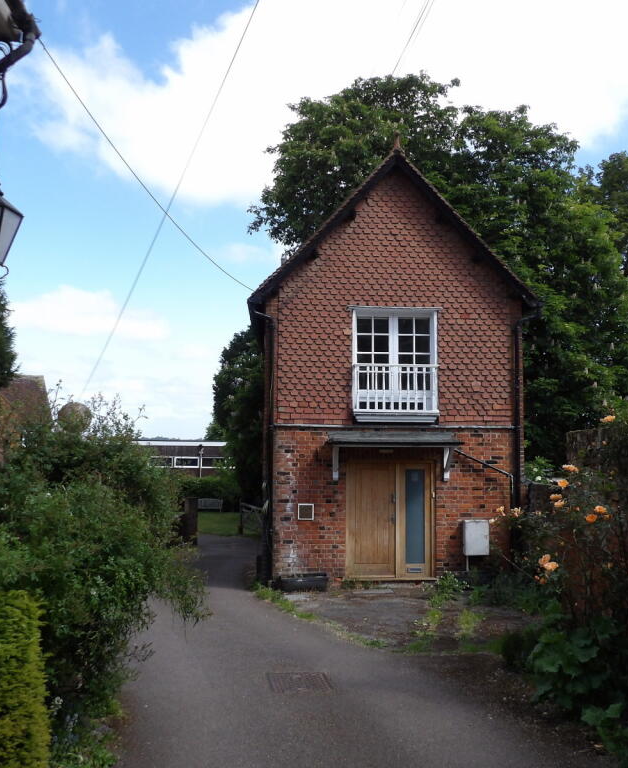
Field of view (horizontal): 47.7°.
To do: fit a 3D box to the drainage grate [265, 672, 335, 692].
[{"bbox_3d":[-0.114,2.447,5.792,0.480,0.040,0.540,2,-9,-9],"label":"drainage grate"}]

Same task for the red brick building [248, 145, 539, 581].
[{"bbox_3d":[1.155,-0.121,15.581,5.094,7.597,6.800,1,-5,-4],"label":"red brick building"}]

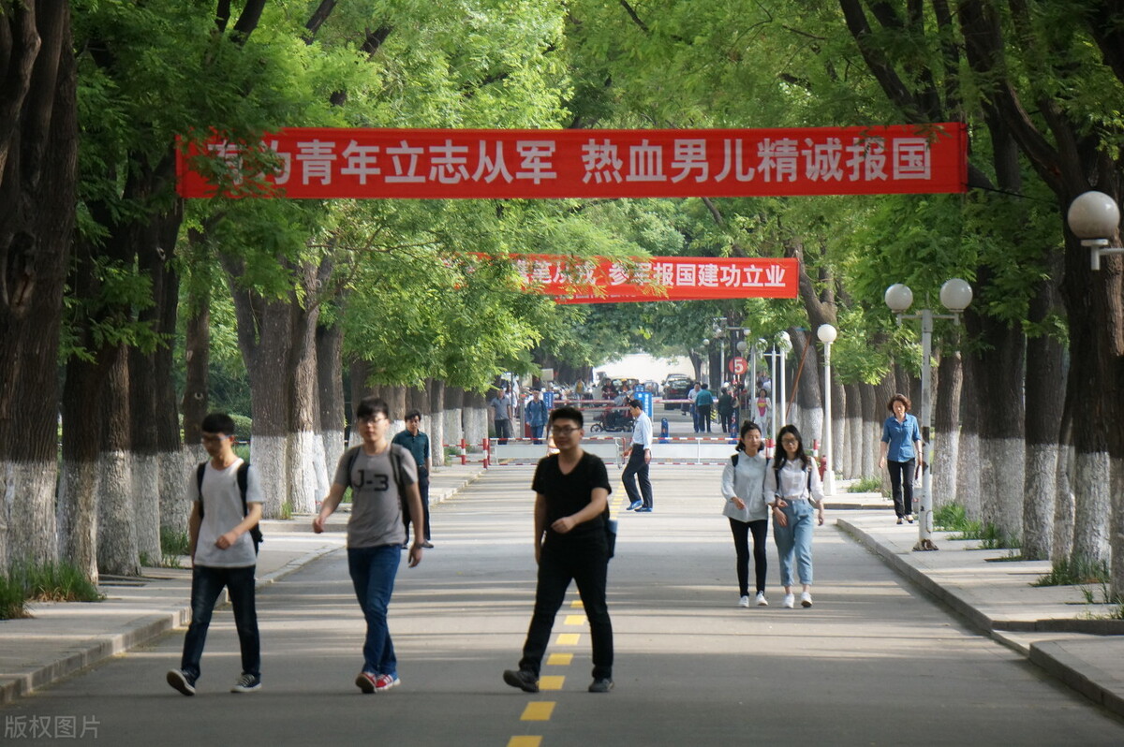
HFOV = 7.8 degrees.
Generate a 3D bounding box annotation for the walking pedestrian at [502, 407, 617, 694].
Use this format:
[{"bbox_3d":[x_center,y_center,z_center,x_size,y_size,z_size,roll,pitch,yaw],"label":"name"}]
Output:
[{"bbox_3d":[-0.020,1.069,50.000,0.500,1.750,0.560,0,0,35],"label":"walking pedestrian"}]

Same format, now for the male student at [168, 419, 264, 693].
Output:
[{"bbox_3d":[-2.149,1.117,51.000,0.520,1.752,0.600,0,0,30],"label":"male student"}]

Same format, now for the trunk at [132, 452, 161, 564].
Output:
[{"bbox_3d":[-4.036,1.332,79.930,0.350,1.100,0.350,0,0,0],"label":"trunk"}]

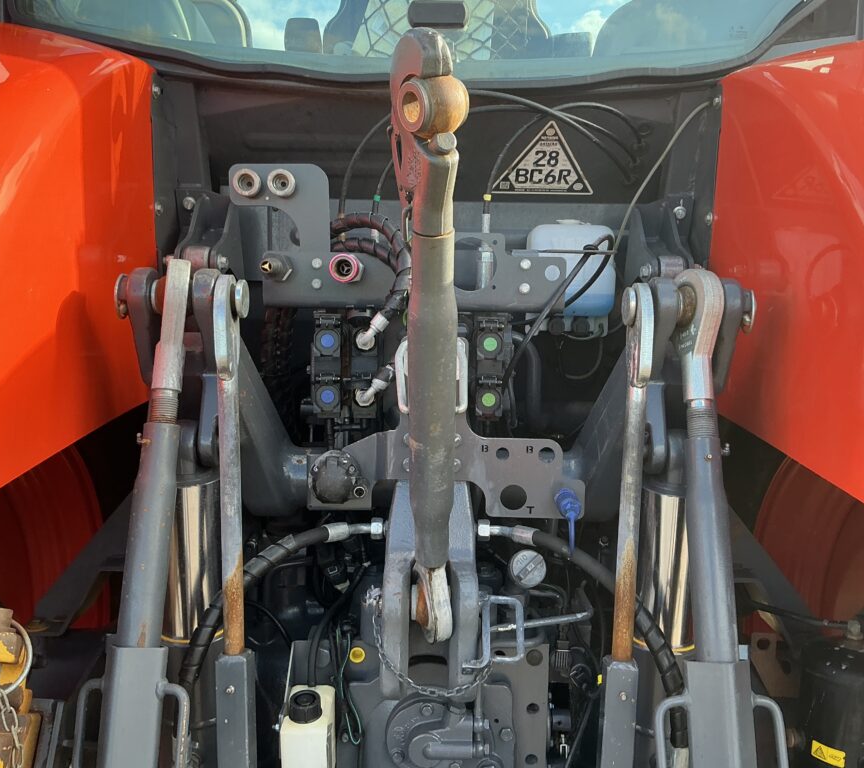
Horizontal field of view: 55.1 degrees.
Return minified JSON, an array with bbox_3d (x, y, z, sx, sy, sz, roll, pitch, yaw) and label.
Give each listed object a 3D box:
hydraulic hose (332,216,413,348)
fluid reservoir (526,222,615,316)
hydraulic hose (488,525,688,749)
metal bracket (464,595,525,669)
[{"bbox_3d":[-0.089,-0.151,1.220,0.112,0.195,0.130,1,8,0],"label":"hydraulic hose"},{"bbox_3d":[0.221,-0.183,1.310,0.130,0.142,0.100,1,8,0],"label":"fluid reservoir"},{"bbox_3d":[0.212,0.343,1.130,0.260,0.285,0.120,1,8,0],"label":"hydraulic hose"},{"bbox_3d":[0.079,0.309,1.030,0.072,0.082,0.045,1,8,0],"label":"metal bracket"}]

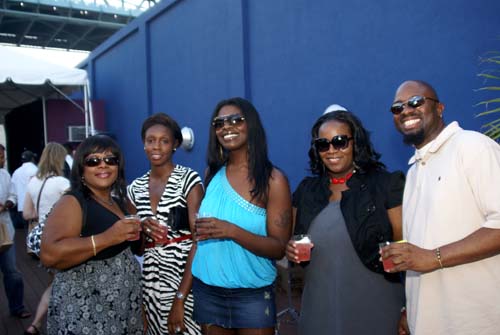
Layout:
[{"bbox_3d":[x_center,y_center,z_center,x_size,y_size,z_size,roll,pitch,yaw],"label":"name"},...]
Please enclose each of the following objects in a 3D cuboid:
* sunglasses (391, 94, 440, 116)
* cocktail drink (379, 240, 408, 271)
[{"bbox_3d":[0.629,-0.223,1.880,0.145,0.046,0.140,5,-13,-45],"label":"sunglasses"},{"bbox_3d":[0.476,0.298,1.680,0.076,0.096,0.076,-4,2,11],"label":"cocktail drink"}]

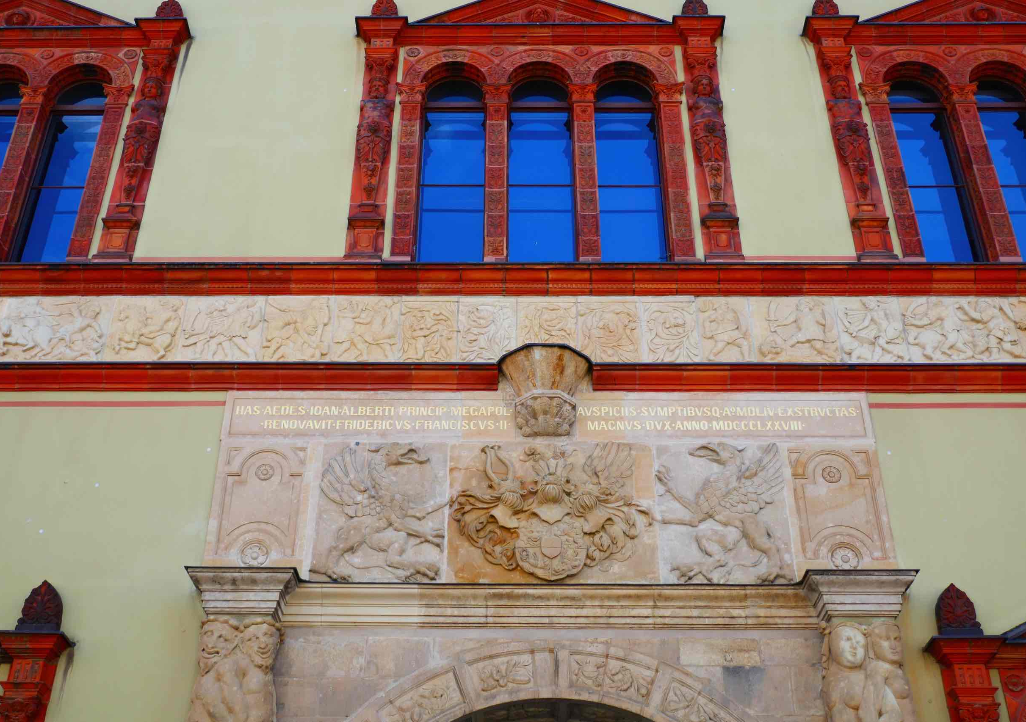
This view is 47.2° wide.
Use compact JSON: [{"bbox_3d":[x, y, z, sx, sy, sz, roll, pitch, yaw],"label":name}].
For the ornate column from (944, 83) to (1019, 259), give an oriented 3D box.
[{"bbox_3d":[4.799,-1.924,11.966,0.310,2.410,0.260,0,-33,0],"label":"ornate column"}]

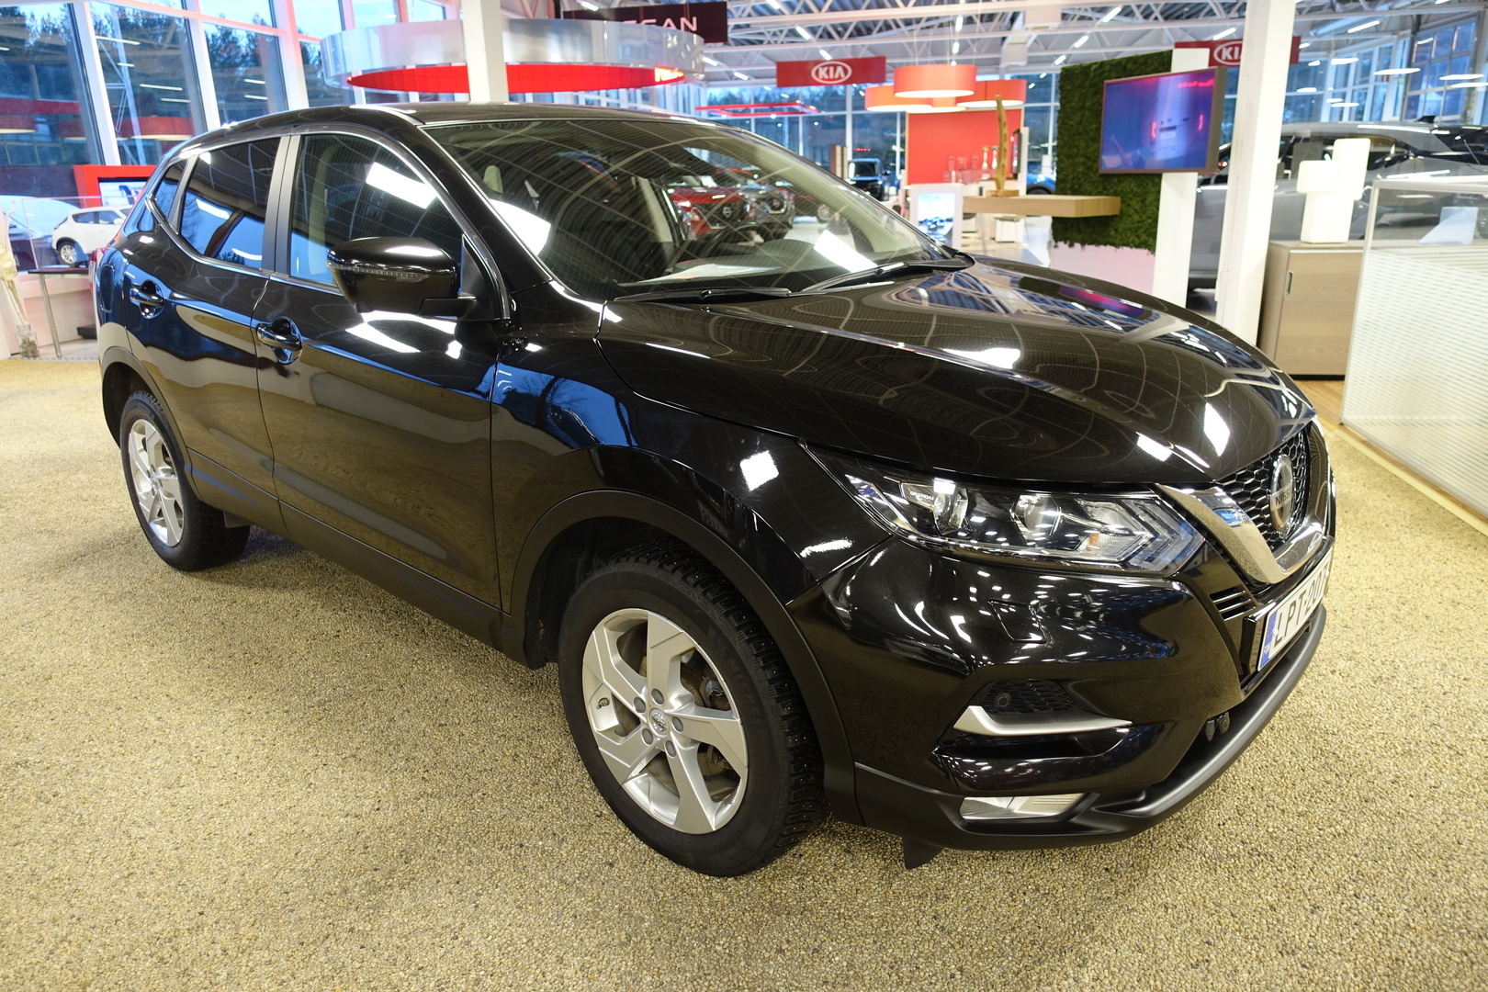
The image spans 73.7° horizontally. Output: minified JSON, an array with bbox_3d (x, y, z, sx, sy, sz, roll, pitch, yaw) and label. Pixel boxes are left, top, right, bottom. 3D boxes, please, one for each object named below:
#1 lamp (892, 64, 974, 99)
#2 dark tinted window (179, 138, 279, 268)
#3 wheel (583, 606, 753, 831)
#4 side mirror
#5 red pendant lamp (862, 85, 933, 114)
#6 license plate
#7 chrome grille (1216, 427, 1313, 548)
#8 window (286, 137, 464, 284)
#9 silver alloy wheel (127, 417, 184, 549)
[{"bbox_3d":[2.988,-6.482,15.500,1.290,0.374,1.290,-1,18,0],"label":"lamp"},{"bbox_3d":[-1.572,-0.878,3.009,0.630,0.380,0.050,14,6,39],"label":"dark tinted window"},{"bbox_3d":[-0.111,0.427,2.023,0.469,0.469,0.170,14,23,39],"label":"wheel"},{"bbox_3d":[-0.745,-0.469,2.136,0.190,0.170,0.240,14,23,39],"label":"side mirror"},{"bbox_3d":[2.707,-6.943,17.300,1.176,0.323,1.176,-1,18,0],"label":"red pendant lamp"},{"bbox_3d":[1.088,0.222,1.959,0.020,0.118,0.442,14,23,39],"label":"license plate"},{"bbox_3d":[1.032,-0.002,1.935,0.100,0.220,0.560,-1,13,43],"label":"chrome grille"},{"bbox_3d":[-0.925,-0.701,2.463,0.860,0.410,0.060,14,6,39],"label":"window"},{"bbox_3d":[-2.100,-0.066,3.697,0.469,0.469,0.170,14,23,39],"label":"silver alloy wheel"}]

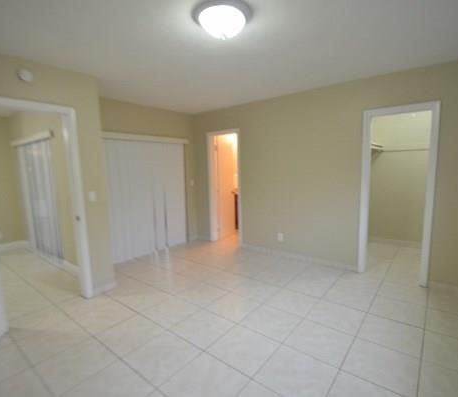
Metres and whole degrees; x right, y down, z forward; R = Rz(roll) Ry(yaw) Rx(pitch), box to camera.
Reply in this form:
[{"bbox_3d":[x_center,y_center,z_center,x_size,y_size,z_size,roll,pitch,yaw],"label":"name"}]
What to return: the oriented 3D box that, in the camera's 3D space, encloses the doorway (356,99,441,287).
[{"bbox_3d":[2.059,-0.035,3.099,0.760,2.110,0.140,3,7,39],"label":"doorway"}]

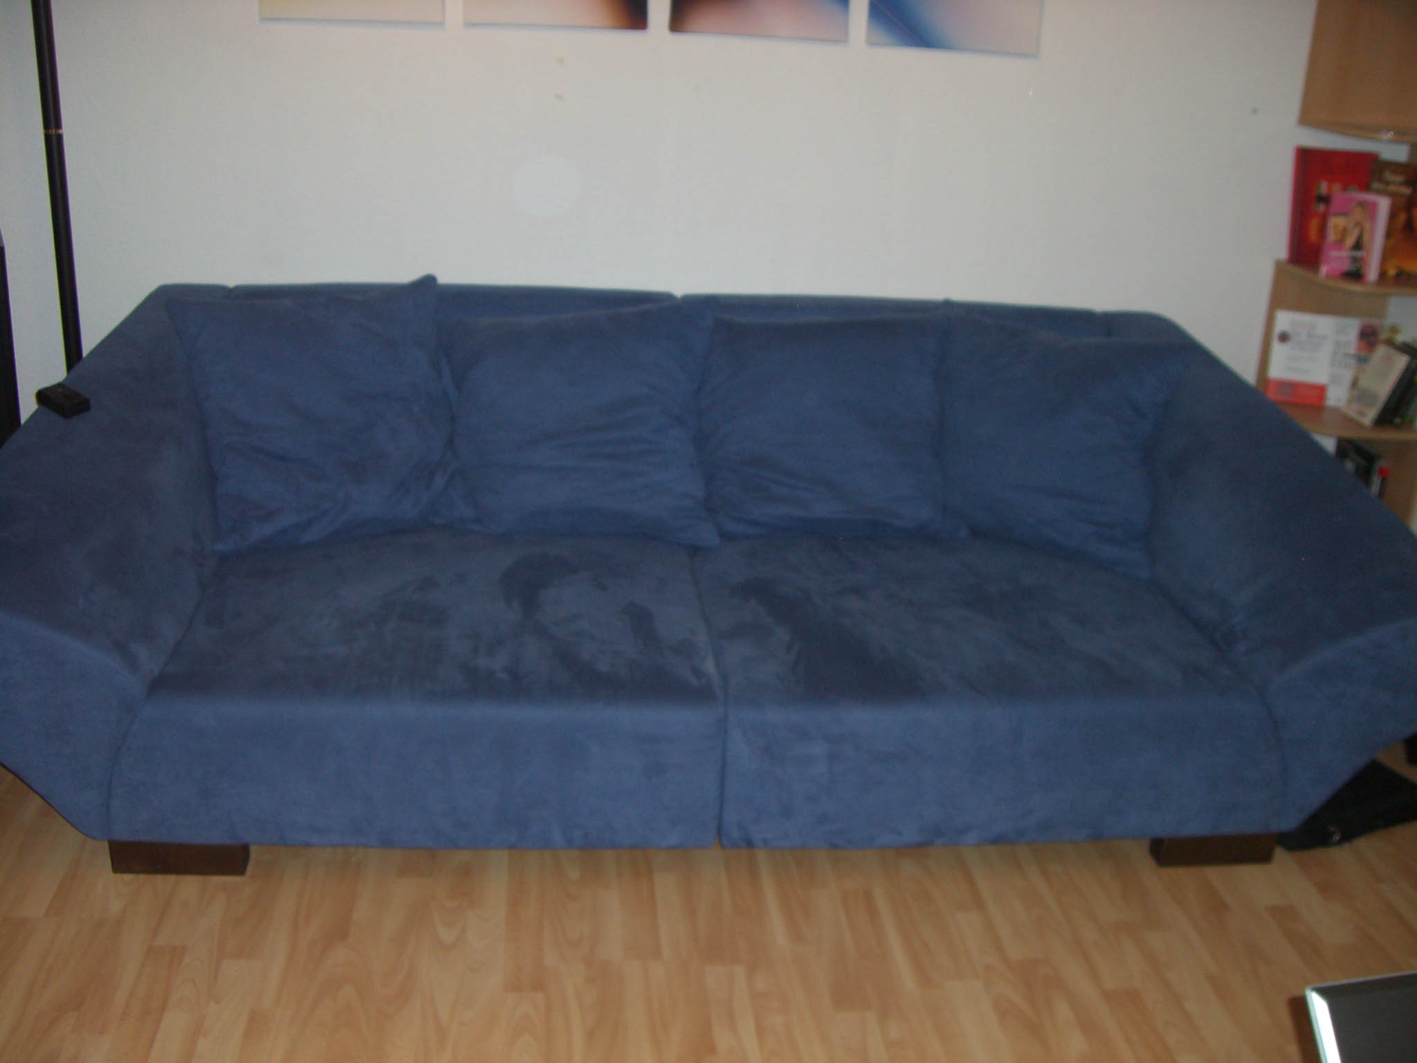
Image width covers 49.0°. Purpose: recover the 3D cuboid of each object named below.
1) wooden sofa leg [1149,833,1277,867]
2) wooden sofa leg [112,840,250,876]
[{"bbox_3d":[0.977,0.599,3.011,0.228,0.075,0.060,1,20,-6],"label":"wooden sofa leg"},{"bbox_3d":[-0.954,0.574,2.818,0.233,0.075,0.060,1,20,-6],"label":"wooden sofa leg"}]

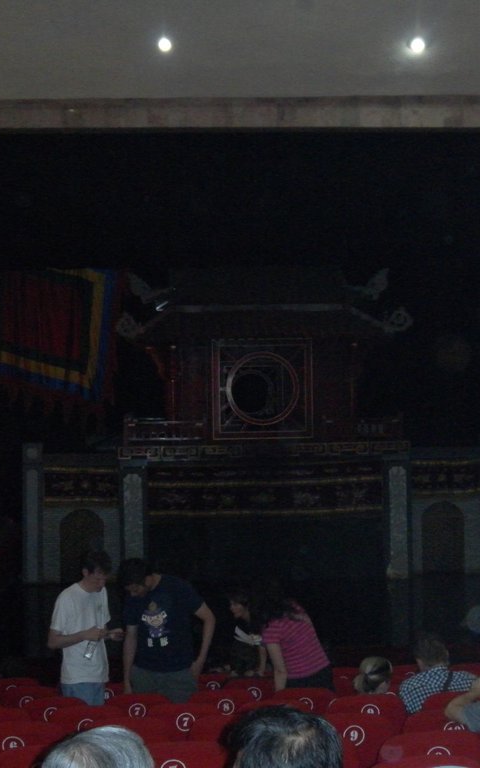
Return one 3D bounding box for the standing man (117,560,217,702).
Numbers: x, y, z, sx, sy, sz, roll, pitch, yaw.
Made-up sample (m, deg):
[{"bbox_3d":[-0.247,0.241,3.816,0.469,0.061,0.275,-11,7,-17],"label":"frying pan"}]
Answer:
[{"bbox_3d":[-0.506,2.080,7.270,0.620,1.718,0.420,-1,-1,17],"label":"standing man"}]

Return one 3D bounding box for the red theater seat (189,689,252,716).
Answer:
[{"bbox_3d":[-0.120,2.395,6.836,0.530,0.880,0.580,-1,-1,-3],"label":"red theater seat"}]

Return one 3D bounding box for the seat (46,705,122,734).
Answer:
[{"bbox_3d":[-0.864,2.236,6.009,0.530,0.880,0.580,-1,-1,-3],"label":"seat"}]

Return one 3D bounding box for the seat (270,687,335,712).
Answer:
[{"bbox_3d":[0.416,2.479,7.128,0.510,0.920,0.580,-1,-1,-6],"label":"seat"}]

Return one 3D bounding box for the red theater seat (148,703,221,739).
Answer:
[{"bbox_3d":[-0.329,2.229,6.036,0.530,0.880,0.580,-1,-1,-3],"label":"red theater seat"}]

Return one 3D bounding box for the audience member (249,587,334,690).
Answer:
[{"bbox_3d":[0.384,2.189,7.363,0.600,1.479,0.480,-1,-1,6],"label":"audience member"}]

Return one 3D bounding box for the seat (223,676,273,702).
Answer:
[{"bbox_3d":[0.100,2.637,7.888,0.510,0.920,0.580,-1,-1,-5],"label":"seat"}]

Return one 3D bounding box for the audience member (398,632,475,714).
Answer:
[{"bbox_3d":[1.184,2.065,6.169,0.500,1.200,0.700,-1,-1,-9],"label":"audience member"}]

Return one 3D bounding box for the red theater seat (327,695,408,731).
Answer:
[{"bbox_3d":[0.747,2.309,6.373,0.510,0.920,0.580,-1,-1,-7],"label":"red theater seat"}]

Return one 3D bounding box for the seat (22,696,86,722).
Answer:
[{"bbox_3d":[-1.224,2.503,7.024,0.510,0.920,0.580,-1,-1,-1],"label":"seat"}]

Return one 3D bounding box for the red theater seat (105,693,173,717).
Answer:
[{"bbox_3d":[-0.672,2.491,7.043,0.510,0.920,0.580,-1,-1,-3],"label":"red theater seat"}]

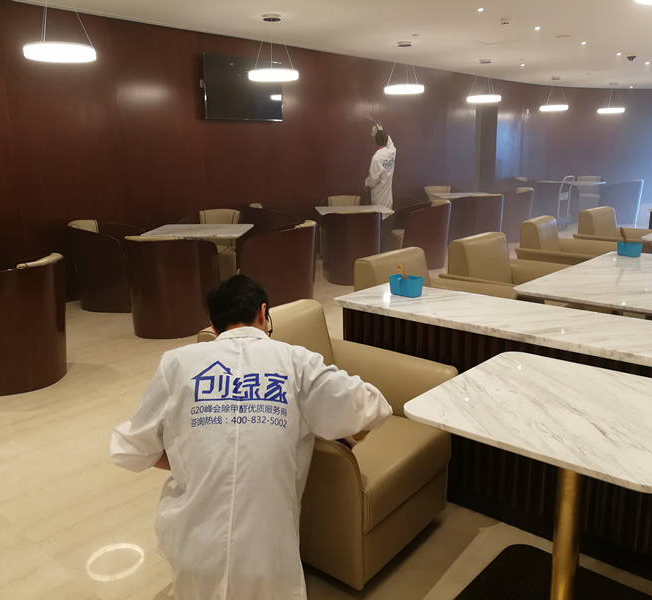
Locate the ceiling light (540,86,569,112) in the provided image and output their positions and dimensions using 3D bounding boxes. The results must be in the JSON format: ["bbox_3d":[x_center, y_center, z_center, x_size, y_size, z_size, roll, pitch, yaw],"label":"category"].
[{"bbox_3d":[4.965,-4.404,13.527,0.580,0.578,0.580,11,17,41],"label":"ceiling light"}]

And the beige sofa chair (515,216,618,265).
[{"bbox_3d":[2.275,-0.290,5.752,0.864,0.872,0.909,11,17,41],"label":"beige sofa chair"}]

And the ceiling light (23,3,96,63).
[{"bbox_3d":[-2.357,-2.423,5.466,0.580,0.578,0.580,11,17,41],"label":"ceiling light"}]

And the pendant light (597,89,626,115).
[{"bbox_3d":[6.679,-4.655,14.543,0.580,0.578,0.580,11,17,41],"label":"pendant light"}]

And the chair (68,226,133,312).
[{"bbox_3d":[-2.044,-0.333,5.947,0.670,0.800,0.670,1,13,7],"label":"chair"}]

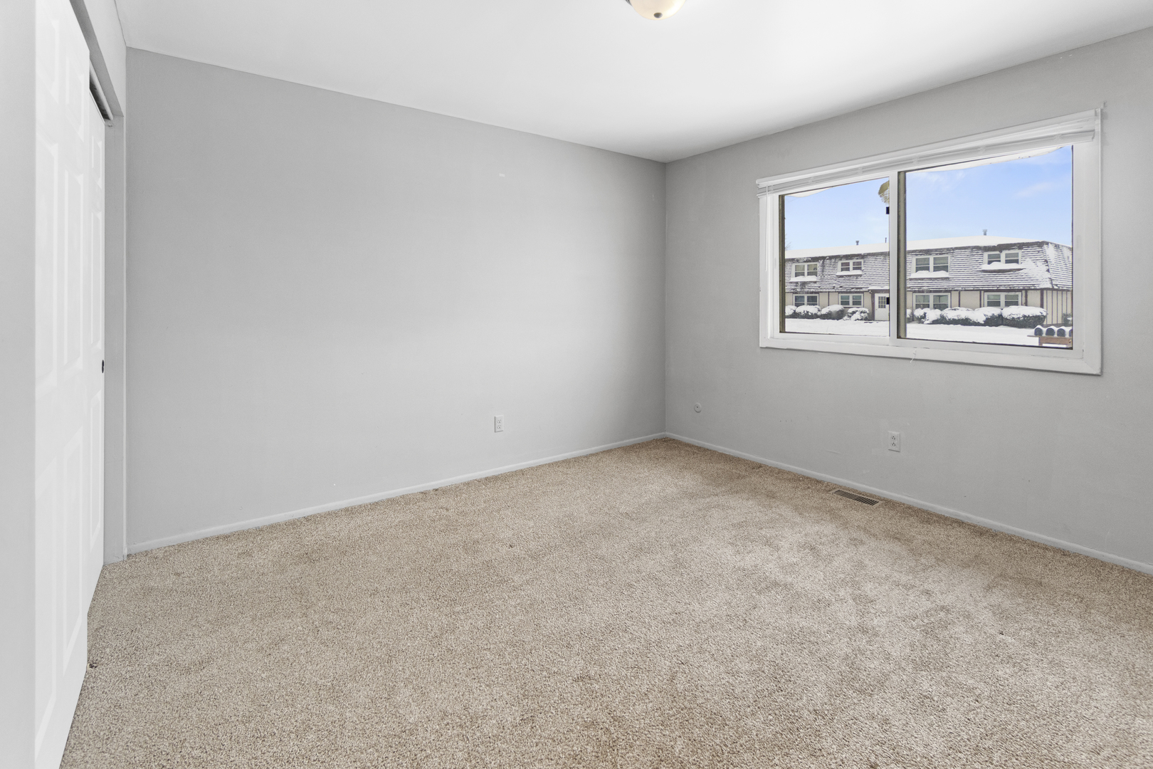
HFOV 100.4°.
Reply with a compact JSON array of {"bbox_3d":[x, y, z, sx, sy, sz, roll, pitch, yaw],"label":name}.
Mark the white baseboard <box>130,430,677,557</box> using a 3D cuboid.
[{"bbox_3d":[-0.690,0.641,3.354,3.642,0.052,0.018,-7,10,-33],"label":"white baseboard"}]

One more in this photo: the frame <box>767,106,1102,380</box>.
[{"bbox_3d":[1.976,-0.803,3.003,0.100,1.260,1.782,-6,9,-39],"label":"frame"}]

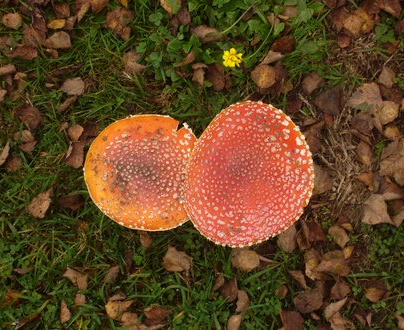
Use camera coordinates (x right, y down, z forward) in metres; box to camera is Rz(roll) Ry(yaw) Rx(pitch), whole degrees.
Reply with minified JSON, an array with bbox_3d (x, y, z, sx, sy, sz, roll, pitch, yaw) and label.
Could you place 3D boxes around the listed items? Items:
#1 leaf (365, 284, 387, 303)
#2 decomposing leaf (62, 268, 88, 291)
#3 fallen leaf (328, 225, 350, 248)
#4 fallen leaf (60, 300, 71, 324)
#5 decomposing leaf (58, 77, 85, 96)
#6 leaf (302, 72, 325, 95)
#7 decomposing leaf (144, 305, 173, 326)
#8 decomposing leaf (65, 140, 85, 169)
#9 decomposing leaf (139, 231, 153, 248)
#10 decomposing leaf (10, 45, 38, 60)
[{"bbox_3d":[0.204,0.152,1.567,0.026,0.012,0.020,0,80,0],"label":"leaf"},{"bbox_3d":[-0.148,0.133,1.566,0.034,0.014,0.021,39,83,6],"label":"decomposing leaf"},{"bbox_3d":[0.162,0.084,1.576,0.020,0.012,0.032,-40,83,-6],"label":"fallen leaf"},{"bbox_3d":[-0.159,0.172,1.553,0.013,0.010,0.029,-6,81,-1],"label":"fallen leaf"},{"bbox_3d":[-0.157,-0.094,1.604,0.032,0.010,0.023,-19,81,-3],"label":"decomposing leaf"},{"bbox_3d":[0.133,-0.097,1.595,0.024,0.010,0.026,18,81,3],"label":"leaf"},{"bbox_3d":[-0.048,0.167,1.477,0.031,0.012,0.022,0,81,0],"label":"decomposing leaf"},{"bbox_3d":[-0.142,-0.012,1.504,0.022,0.012,0.032,7,81,1],"label":"decomposing leaf"},{"bbox_3d":[-0.066,0.087,1.566,0.015,0.010,0.024,-18,81,-3],"label":"decomposing leaf"},{"bbox_3d":[-0.214,-0.135,1.606,0.033,0.010,0.018,6,83,1],"label":"decomposing leaf"}]

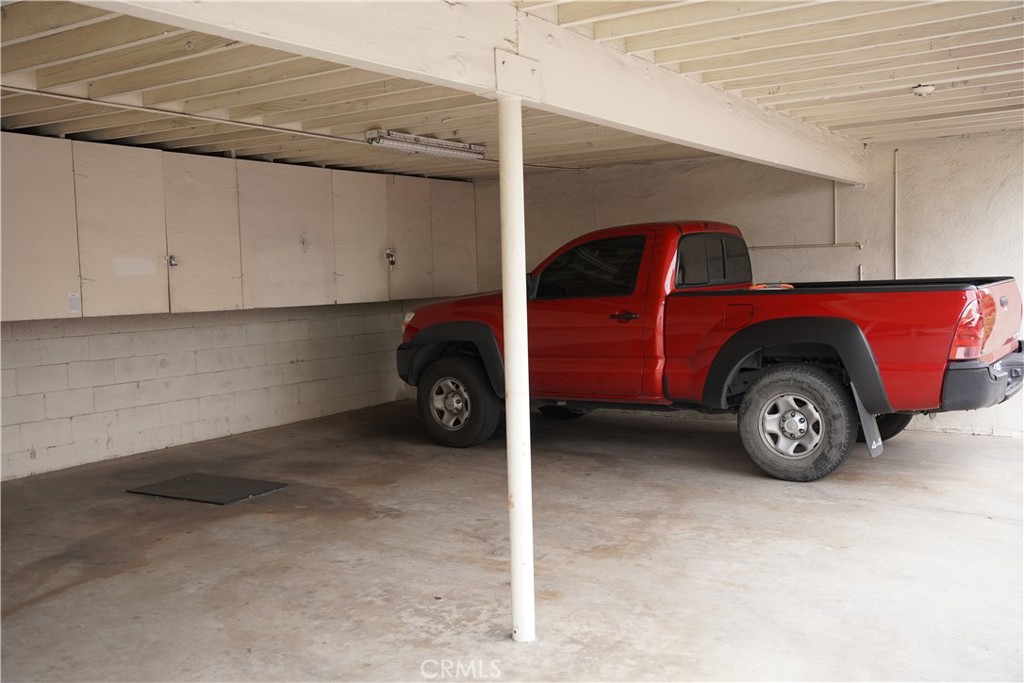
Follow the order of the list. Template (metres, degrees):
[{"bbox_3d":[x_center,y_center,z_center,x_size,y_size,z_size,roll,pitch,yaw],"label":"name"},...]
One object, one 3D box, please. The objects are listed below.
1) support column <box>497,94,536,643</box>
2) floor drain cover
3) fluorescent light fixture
[{"bbox_3d":[0.021,0.120,3.662,0.088,2.056,0.088,1,5,33],"label":"support column"},{"bbox_3d":[-2.040,0.990,6.507,0.899,0.014,0.610,1,5,29],"label":"floor drain cover"},{"bbox_3d":[-0.612,-1.438,7.131,0.135,0.110,1.207,1,5,33],"label":"fluorescent light fixture"}]

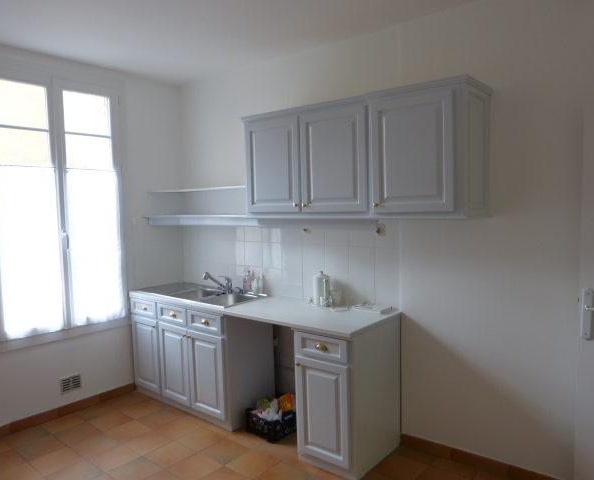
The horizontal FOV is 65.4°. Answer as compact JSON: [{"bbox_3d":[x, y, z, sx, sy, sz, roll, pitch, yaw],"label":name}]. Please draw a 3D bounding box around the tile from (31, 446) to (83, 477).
[{"bbox_3d":[-1.498,1.392,2.897,0.244,0.012,0.244,2,5,40],"label":"tile"}]

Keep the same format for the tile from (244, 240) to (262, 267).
[{"bbox_3d":[-0.353,0.120,3.816,0.206,0.206,0.010,2,5,39],"label":"tile"}]

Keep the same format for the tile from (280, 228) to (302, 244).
[{"bbox_3d":[-0.042,-0.069,3.534,0.203,0.200,0.010,2,5,40],"label":"tile"}]

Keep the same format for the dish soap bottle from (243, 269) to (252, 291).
[{"bbox_3d":[-0.410,0.346,3.812,0.066,0.180,0.050,2,5,40],"label":"dish soap bottle"}]

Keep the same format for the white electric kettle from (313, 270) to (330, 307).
[{"bbox_3d":[0.175,0.345,3.289,0.122,0.238,0.115,-1,4,0],"label":"white electric kettle"}]

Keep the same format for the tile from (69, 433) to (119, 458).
[{"bbox_3d":[-1.340,1.377,3.084,0.244,0.012,0.244,2,5,40],"label":"tile"}]

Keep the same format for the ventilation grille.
[{"bbox_3d":[-1.737,1.114,3.567,0.015,0.125,0.162,2,5,39],"label":"ventilation grille"}]

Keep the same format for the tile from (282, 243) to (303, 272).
[{"bbox_3d":[-0.035,0.132,3.530,0.200,0.200,0.010,2,5,39],"label":"tile"}]

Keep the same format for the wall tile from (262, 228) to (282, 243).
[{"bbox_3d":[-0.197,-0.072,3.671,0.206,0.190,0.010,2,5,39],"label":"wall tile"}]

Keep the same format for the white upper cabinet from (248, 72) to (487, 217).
[{"bbox_3d":[0.350,-0.489,2.910,1.563,0.698,0.400,2,5,39],"label":"white upper cabinet"}]

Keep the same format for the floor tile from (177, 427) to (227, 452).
[{"bbox_3d":[-0.652,1.361,3.149,0.244,0.010,0.244,3,5,41],"label":"floor tile"}]

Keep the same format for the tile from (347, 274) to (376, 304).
[{"bbox_3d":[0.445,0.355,3.163,0.200,0.200,0.010,2,5,39],"label":"tile"}]

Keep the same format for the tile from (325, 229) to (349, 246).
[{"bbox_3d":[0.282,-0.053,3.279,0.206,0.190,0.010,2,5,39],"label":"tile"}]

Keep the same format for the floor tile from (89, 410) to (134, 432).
[{"bbox_3d":[-1.382,1.357,3.449,0.249,0.010,0.249,2,5,40],"label":"floor tile"}]

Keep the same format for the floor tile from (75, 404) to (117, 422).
[{"bbox_3d":[-1.554,1.347,3.585,0.235,0.012,0.244,2,5,40],"label":"floor tile"}]

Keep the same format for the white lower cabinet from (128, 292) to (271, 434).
[{"bbox_3d":[-0.777,0.898,3.791,1.199,0.830,0.520,2,5,39],"label":"white lower cabinet"}]

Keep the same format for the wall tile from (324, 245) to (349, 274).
[{"bbox_3d":[0.285,0.145,3.292,0.206,0.206,0.010,2,5,39],"label":"wall tile"}]

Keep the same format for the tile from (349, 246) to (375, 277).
[{"bbox_3d":[0.436,0.150,3.148,0.203,0.200,0.010,2,5,40],"label":"tile"}]

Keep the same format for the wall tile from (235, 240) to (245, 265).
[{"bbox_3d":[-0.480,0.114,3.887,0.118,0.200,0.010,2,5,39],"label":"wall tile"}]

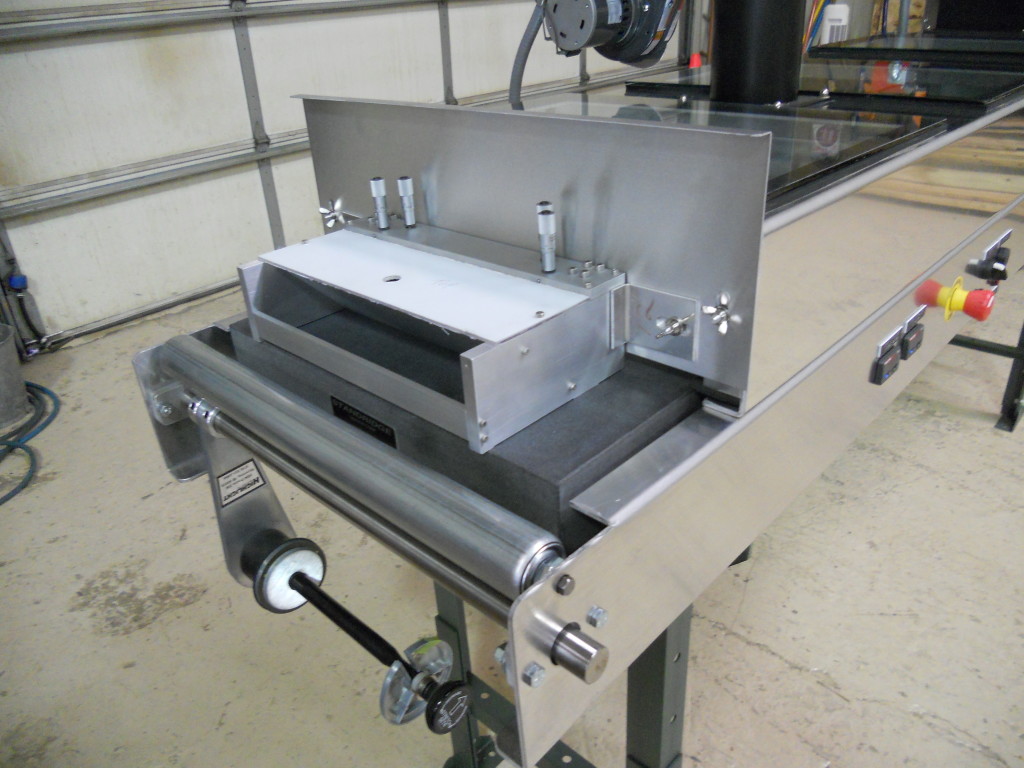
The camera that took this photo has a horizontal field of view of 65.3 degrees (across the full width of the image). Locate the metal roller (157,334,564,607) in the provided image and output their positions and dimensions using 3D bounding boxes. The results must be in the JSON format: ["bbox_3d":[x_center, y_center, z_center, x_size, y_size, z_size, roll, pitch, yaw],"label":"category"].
[{"bbox_3d":[-0.168,0.050,0.698,0.528,0.051,0.051,22,37,39],"label":"metal roller"}]

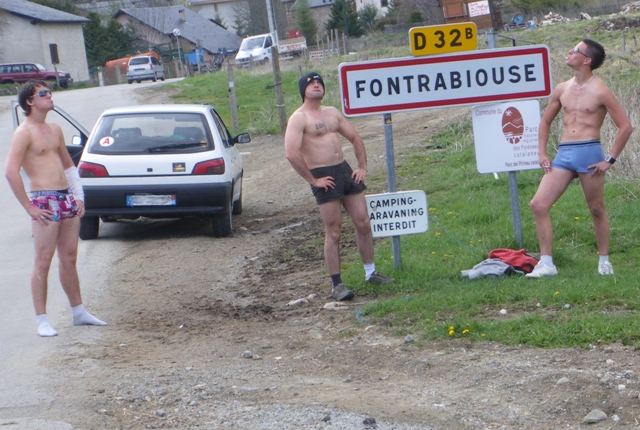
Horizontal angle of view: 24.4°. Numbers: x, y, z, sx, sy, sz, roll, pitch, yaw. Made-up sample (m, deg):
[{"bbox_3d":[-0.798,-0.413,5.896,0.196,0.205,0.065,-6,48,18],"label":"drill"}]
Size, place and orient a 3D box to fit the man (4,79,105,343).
[{"bbox_3d":[-1.872,-0.052,10.350,0.500,1.760,0.560,-1,7,43],"label":"man"}]

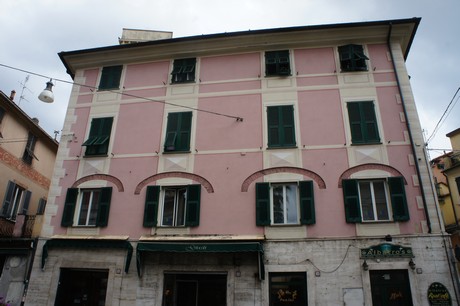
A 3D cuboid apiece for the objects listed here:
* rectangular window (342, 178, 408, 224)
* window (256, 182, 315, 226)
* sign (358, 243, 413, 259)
[{"bbox_3d":[5.130,1.637,12.172,2.101,1.580,0.150,-3,-23,8],"label":"rectangular window"},{"bbox_3d":[1.974,1.807,12.380,2.070,1.574,0.200,-3,-22,8],"label":"window"},{"bbox_3d":[5.116,3.194,11.250,1.630,0.460,0.100,-3,-22,8],"label":"sign"}]

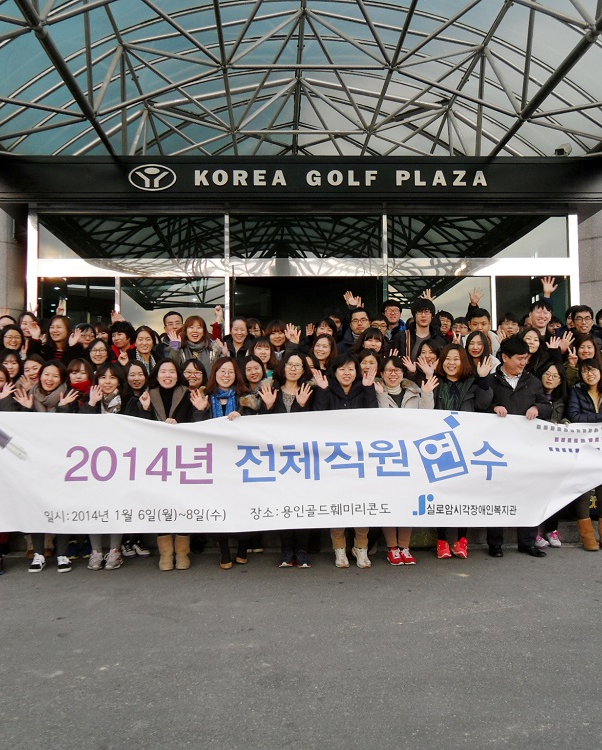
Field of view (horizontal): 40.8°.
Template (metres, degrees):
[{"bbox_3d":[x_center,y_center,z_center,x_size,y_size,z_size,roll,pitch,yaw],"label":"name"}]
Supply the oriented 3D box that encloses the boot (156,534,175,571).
[{"bbox_3d":[-1.030,1.343,6.140,0.120,0.245,0.270,0,-3,-13],"label":"boot"}]

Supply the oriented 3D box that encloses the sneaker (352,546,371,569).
[{"bbox_3d":[0.460,1.380,6.100,0.100,0.115,0.255,0,-3,-16],"label":"sneaker"}]

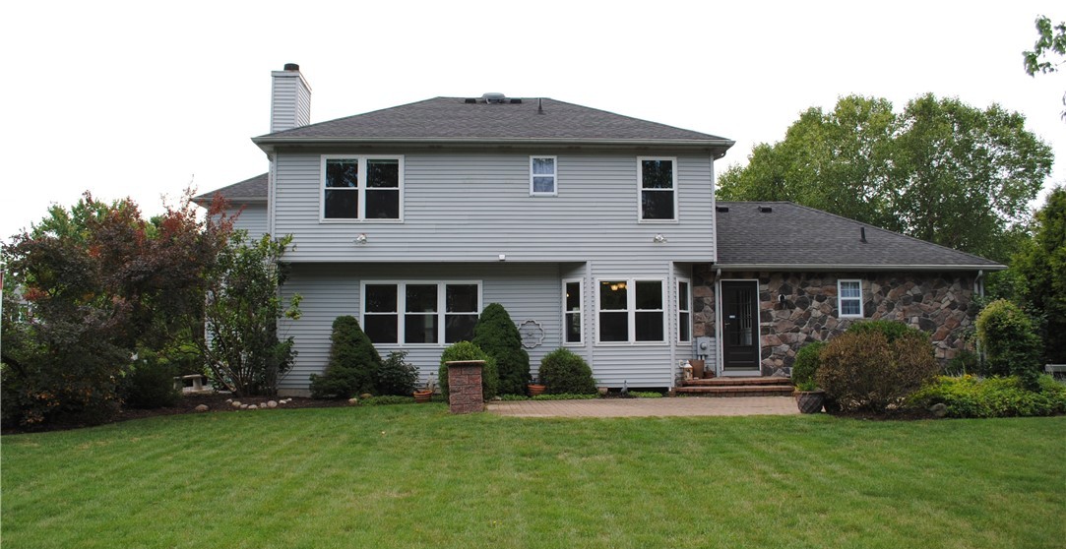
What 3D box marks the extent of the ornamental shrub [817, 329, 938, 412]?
[{"bbox_3d":[6.501,1.802,15.100,2.250,1.549,2.050,0,-4,-3],"label":"ornamental shrub"}]

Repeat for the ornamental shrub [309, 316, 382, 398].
[{"bbox_3d":[-4.020,1.788,17.200,1.550,1.777,1.450,0,-4,-3],"label":"ornamental shrub"}]

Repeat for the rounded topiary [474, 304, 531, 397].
[{"bbox_3d":[-0.673,1.622,17.120,1.221,2.042,1.221,0,-4,-3],"label":"rounded topiary"}]

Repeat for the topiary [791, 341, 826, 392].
[{"bbox_3d":[5.779,1.933,16.200,1.200,1.216,1.150,0,-4,-3],"label":"topiary"}]

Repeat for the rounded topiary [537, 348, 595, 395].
[{"bbox_3d":[0.739,2.103,17.119,1.269,1.063,1.205,0,-4,-3],"label":"rounded topiary"}]

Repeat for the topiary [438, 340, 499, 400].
[{"bbox_3d":[-1.321,1.972,16.400,1.250,1.241,1.220,0,-4,-3],"label":"topiary"}]

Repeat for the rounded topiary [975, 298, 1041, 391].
[{"bbox_3d":[10.009,1.529,16.838,1.380,2.044,1.360,0,-4,-3],"label":"rounded topiary"}]

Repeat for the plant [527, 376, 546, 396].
[{"bbox_3d":[0.064,2.408,17.260,0.425,0.461,0.425,0,-4,-3],"label":"plant"}]

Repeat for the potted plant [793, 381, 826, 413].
[{"bbox_3d":[4.819,2.127,13.939,0.561,0.598,0.561,0,-4,-3],"label":"potted plant"}]

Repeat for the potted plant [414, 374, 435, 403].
[{"bbox_3d":[-2.190,2.322,16.182,0.435,0.560,0.435,0,-4,-3],"label":"potted plant"}]

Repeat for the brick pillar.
[{"bbox_3d":[-1.230,2.075,14.700,0.700,0.984,0.680,0,-4,-3],"label":"brick pillar"}]

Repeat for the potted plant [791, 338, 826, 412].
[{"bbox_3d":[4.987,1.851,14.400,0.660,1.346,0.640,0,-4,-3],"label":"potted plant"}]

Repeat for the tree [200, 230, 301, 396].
[{"bbox_3d":[-6.090,0.865,17.259,2.168,3.684,2.059,0,-4,-3],"label":"tree"}]

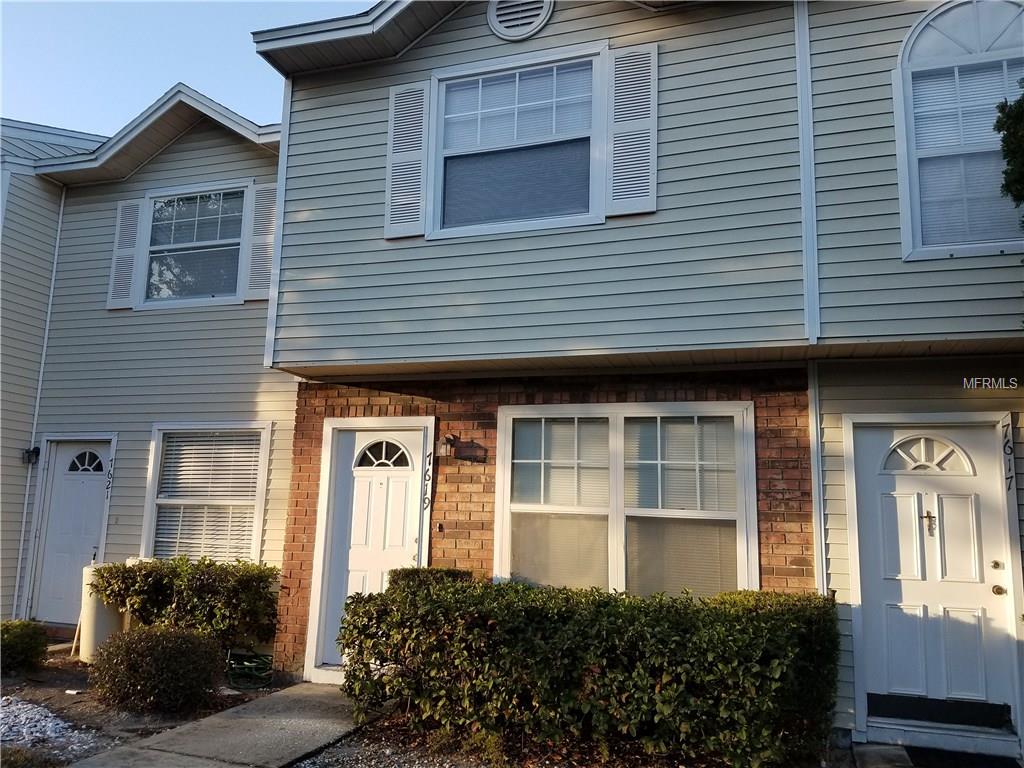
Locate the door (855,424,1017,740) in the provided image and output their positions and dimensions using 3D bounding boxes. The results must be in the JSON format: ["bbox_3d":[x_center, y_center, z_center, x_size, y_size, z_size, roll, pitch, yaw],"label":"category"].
[{"bbox_3d":[2.892,1.299,5.311,0.904,2.044,0.080,-2,-10,18],"label":"door"}]

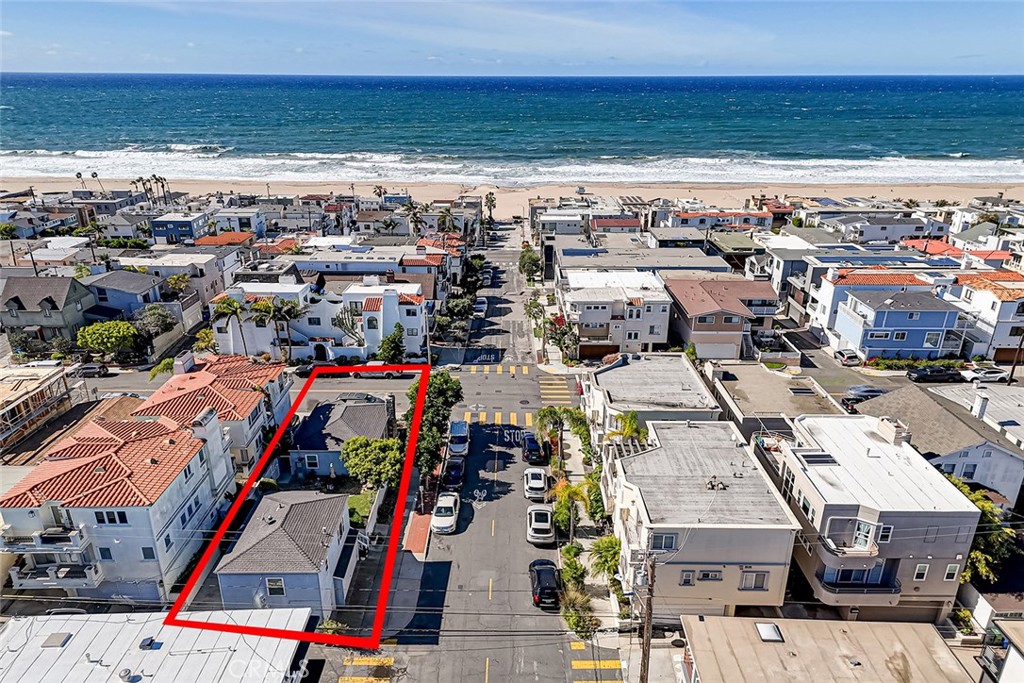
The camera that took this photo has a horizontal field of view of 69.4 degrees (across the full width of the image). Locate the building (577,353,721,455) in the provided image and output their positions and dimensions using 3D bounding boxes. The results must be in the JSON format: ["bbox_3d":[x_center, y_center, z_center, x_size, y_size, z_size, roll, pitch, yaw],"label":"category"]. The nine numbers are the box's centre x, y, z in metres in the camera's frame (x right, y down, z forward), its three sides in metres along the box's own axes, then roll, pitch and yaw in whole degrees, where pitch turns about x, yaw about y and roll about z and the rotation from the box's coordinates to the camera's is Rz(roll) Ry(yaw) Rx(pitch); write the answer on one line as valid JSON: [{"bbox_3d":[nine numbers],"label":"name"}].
[{"bbox_3d":[11.438,6.883,64.664,9.700,7.500,13.100,0,20,0],"label":"building"}]

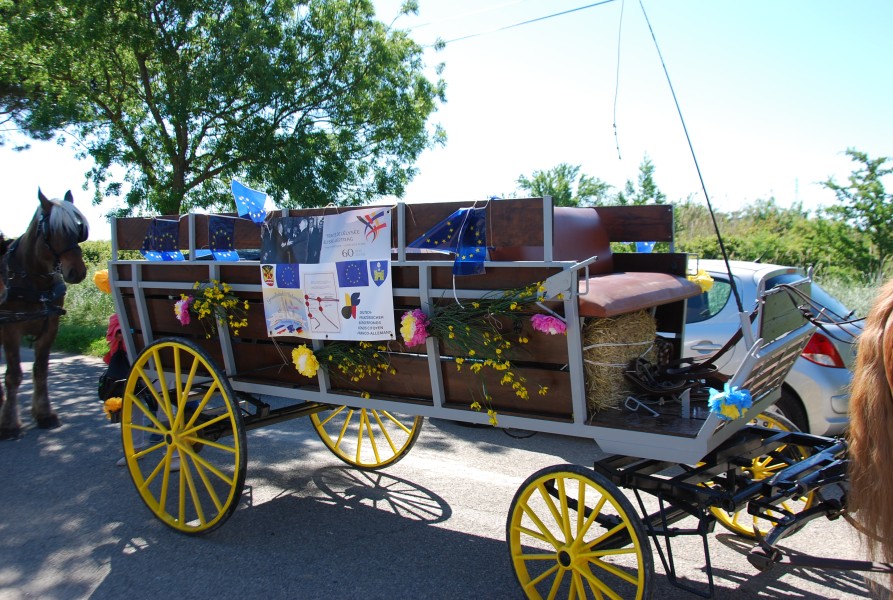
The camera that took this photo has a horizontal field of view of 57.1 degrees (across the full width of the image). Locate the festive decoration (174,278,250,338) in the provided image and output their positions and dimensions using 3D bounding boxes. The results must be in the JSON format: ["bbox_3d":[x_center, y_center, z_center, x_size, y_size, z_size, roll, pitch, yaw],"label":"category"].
[{"bbox_3d":[-1.218,0.049,4.243,0.519,0.285,0.170,2,3,36],"label":"festive decoration"}]

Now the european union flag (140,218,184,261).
[{"bbox_3d":[-1.562,-0.329,4.505,0.377,0.235,0.060,2,3,36],"label":"european union flag"}]

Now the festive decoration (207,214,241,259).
[{"bbox_3d":[-1.194,-0.331,4.392,0.200,0.250,0.050,2,5,35],"label":"festive decoration"}]

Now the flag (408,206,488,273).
[{"bbox_3d":[-0.001,-0.242,3.349,0.392,0.277,0.080,2,3,36],"label":"flag"}]

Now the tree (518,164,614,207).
[{"bbox_3d":[3.163,-1.853,21.994,2.500,3.500,2.400,-1,4,0],"label":"tree"}]

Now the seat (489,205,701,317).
[{"bbox_3d":[0.741,-0.212,3.924,0.590,0.460,1.130,2,5,35],"label":"seat"}]

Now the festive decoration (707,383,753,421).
[{"bbox_3d":[1.057,0.386,3.063,0.155,0.140,0.120,2,5,35],"label":"festive decoration"}]

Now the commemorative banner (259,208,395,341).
[{"bbox_3d":[-0.600,-0.120,4.047,0.845,0.625,0.050,2,11,35],"label":"commemorative banner"}]

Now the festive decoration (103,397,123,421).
[{"bbox_3d":[-2.242,0.730,5.585,0.145,0.150,0.120,2,5,35],"label":"festive decoration"}]

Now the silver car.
[{"bbox_3d":[1.731,0.376,7.472,4.030,1.470,1.770,2,3,36],"label":"silver car"}]

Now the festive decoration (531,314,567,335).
[{"bbox_3d":[0.411,0.102,3.389,0.145,0.090,0.100,2,5,35],"label":"festive decoration"}]

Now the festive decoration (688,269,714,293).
[{"bbox_3d":[1.337,-0.102,4.302,0.150,0.150,0.130,2,3,36],"label":"festive decoration"}]

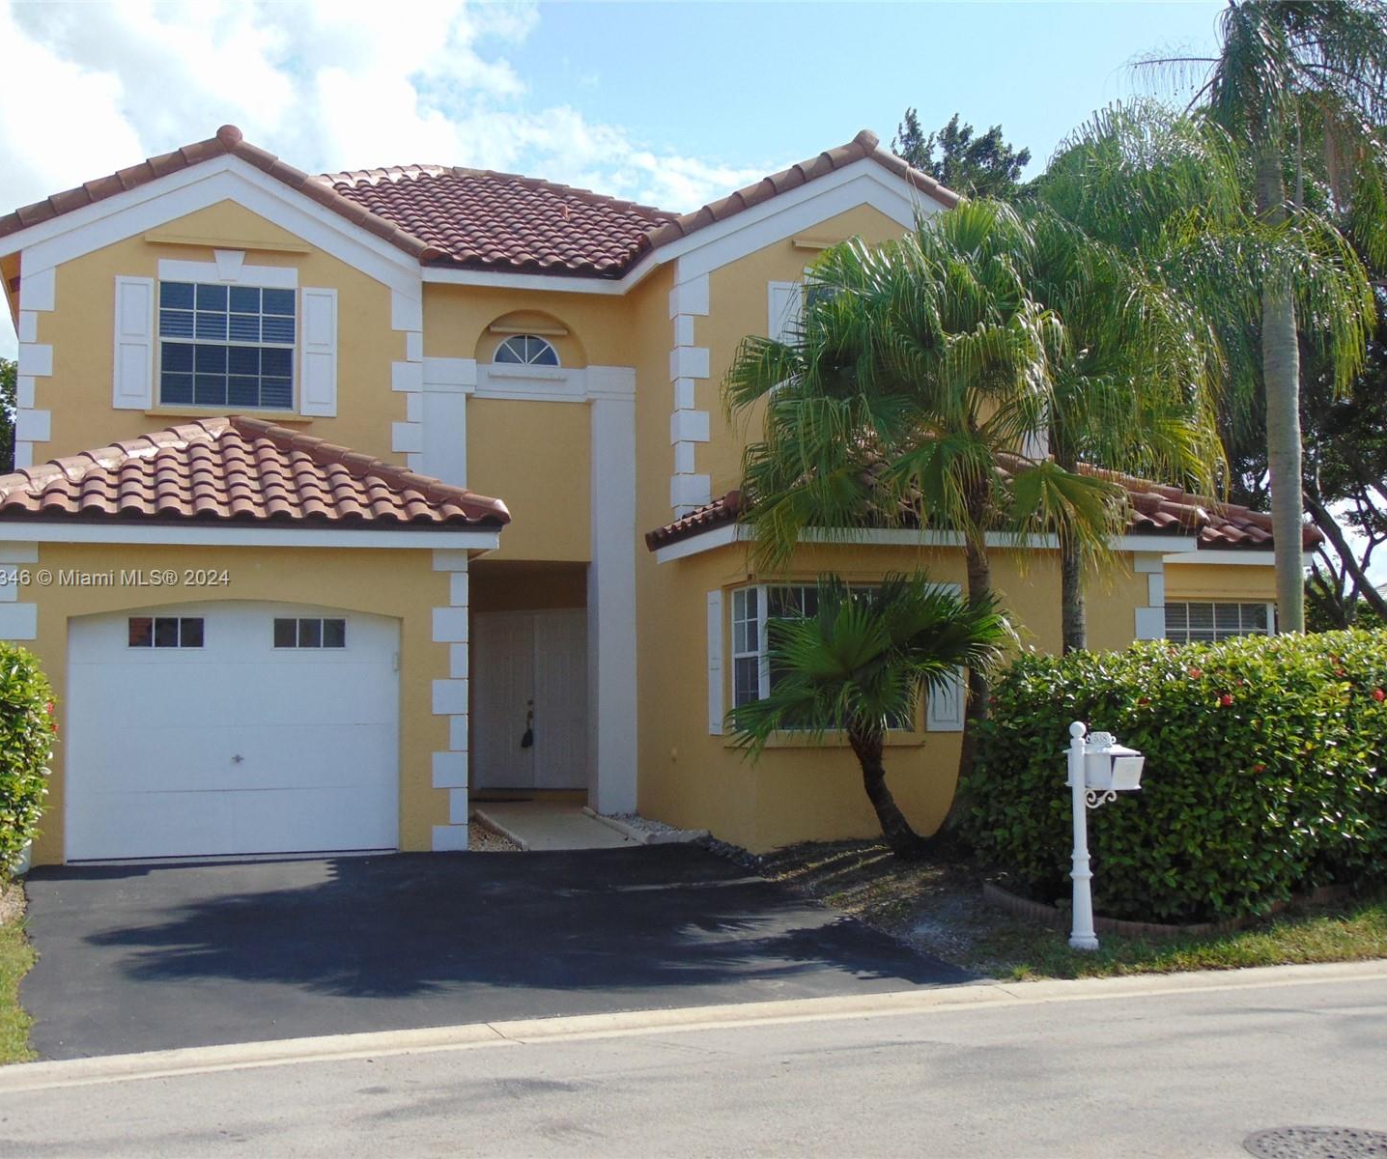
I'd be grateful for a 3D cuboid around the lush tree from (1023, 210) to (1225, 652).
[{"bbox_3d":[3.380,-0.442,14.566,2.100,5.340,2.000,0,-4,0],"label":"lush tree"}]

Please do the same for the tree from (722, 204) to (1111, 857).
[{"bbox_3d":[1.829,-0.444,14.119,3.050,5.260,2.800,0,-4,0],"label":"tree"}]

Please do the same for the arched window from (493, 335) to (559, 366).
[{"bbox_3d":[-1.799,-2.479,18.868,0.740,0.370,0.100,1,-4,-18],"label":"arched window"}]

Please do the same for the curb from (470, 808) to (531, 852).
[{"bbox_3d":[-1.860,2.415,16.709,0.140,0.200,2.500,1,-4,-18],"label":"curb"}]

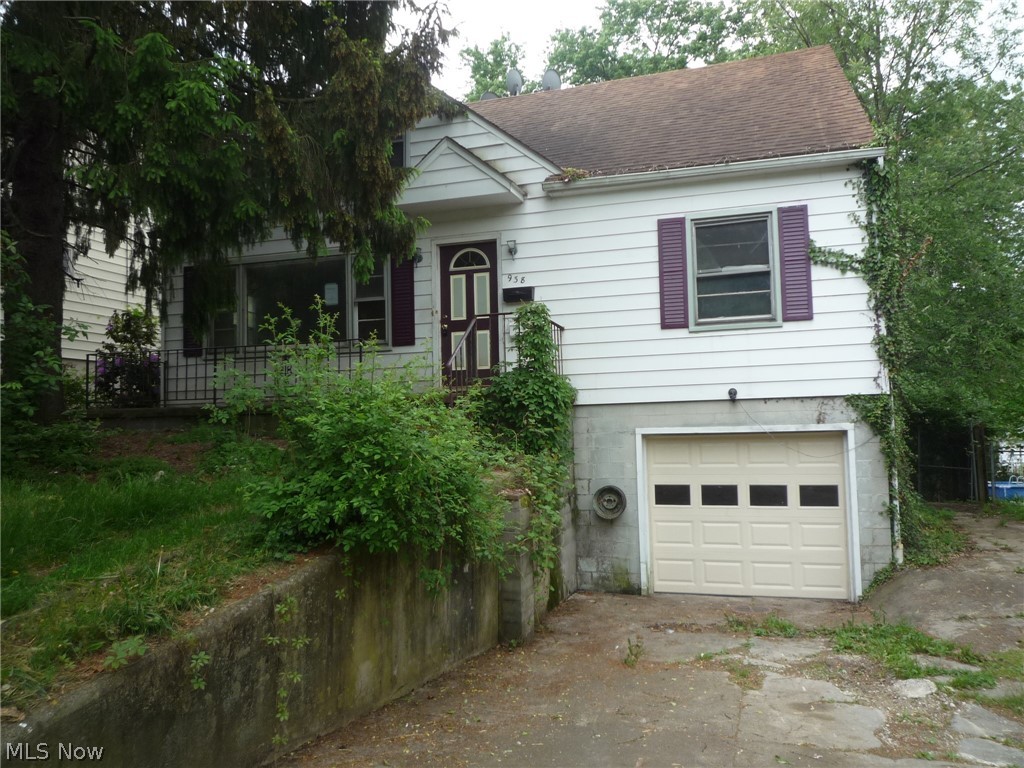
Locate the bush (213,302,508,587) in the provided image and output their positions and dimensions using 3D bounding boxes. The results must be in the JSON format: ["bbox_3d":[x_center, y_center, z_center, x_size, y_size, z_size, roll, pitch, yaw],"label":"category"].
[{"bbox_3d":[-1.208,0.403,6.109,2.200,2.110,2.150,-2,-4,16],"label":"bush"}]

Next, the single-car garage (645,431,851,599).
[{"bbox_3d":[2.923,1.642,9.379,2.410,2.065,0.060,-2,-4,16],"label":"single-car garage"}]

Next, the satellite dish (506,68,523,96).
[{"bbox_3d":[0.048,-5.781,14.274,0.300,0.580,0.500,2,-5,-42],"label":"satellite dish"}]

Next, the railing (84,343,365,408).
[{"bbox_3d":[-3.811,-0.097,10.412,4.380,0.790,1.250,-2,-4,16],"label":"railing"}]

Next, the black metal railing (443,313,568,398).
[{"bbox_3d":[0.022,-0.242,8.941,0.810,1.190,2.400,-2,-4,16],"label":"black metal railing"}]

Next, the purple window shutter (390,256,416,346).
[{"bbox_3d":[-1.594,-1.267,10.731,0.355,1.435,0.040,-2,-4,16],"label":"purple window shutter"}]

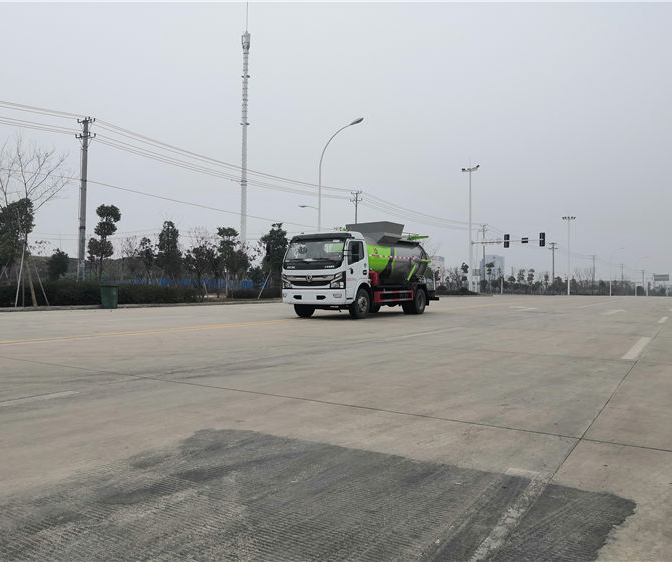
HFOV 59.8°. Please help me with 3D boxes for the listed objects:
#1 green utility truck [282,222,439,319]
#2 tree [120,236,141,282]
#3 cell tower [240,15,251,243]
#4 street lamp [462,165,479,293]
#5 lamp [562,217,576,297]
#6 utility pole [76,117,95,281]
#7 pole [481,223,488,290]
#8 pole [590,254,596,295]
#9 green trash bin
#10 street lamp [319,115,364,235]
[{"bbox_3d":[1.106,-0.398,18.798,2.200,3.000,6.800,0,-1,31],"label":"green utility truck"},{"bbox_3d":[-10.912,-0.571,31.011,1.250,3.530,1.250,1,-1,-19],"label":"tree"},{"bbox_3d":[-14.665,-21.052,95.280,1.700,46.650,1.700,0,-1,32],"label":"cell tower"},{"bbox_3d":[15.235,-5.563,65.583,2.000,14.820,1.600,0,-1,32],"label":"street lamp"},{"bbox_3d":[43.087,-4.592,108.080,2.200,14.490,2.200,0,-1,32],"label":"lamp"},{"bbox_3d":[-13.160,-3.684,30.550,1.500,9.800,0.350,0,-1,32],"label":"utility pole"},{"bbox_3d":[21.044,-2.992,83.053,1.600,10.360,0.380,0,-1,32],"label":"pole"},{"bbox_3d":[66.526,-1.605,151.052,1.500,10.230,0.400,0,-1,32],"label":"pole"},{"bbox_3d":[-9.377,0.659,24.195,0.640,0.990,0.580,0,-1,32],"label":"green trash bin"},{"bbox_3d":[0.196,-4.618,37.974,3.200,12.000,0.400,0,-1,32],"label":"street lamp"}]

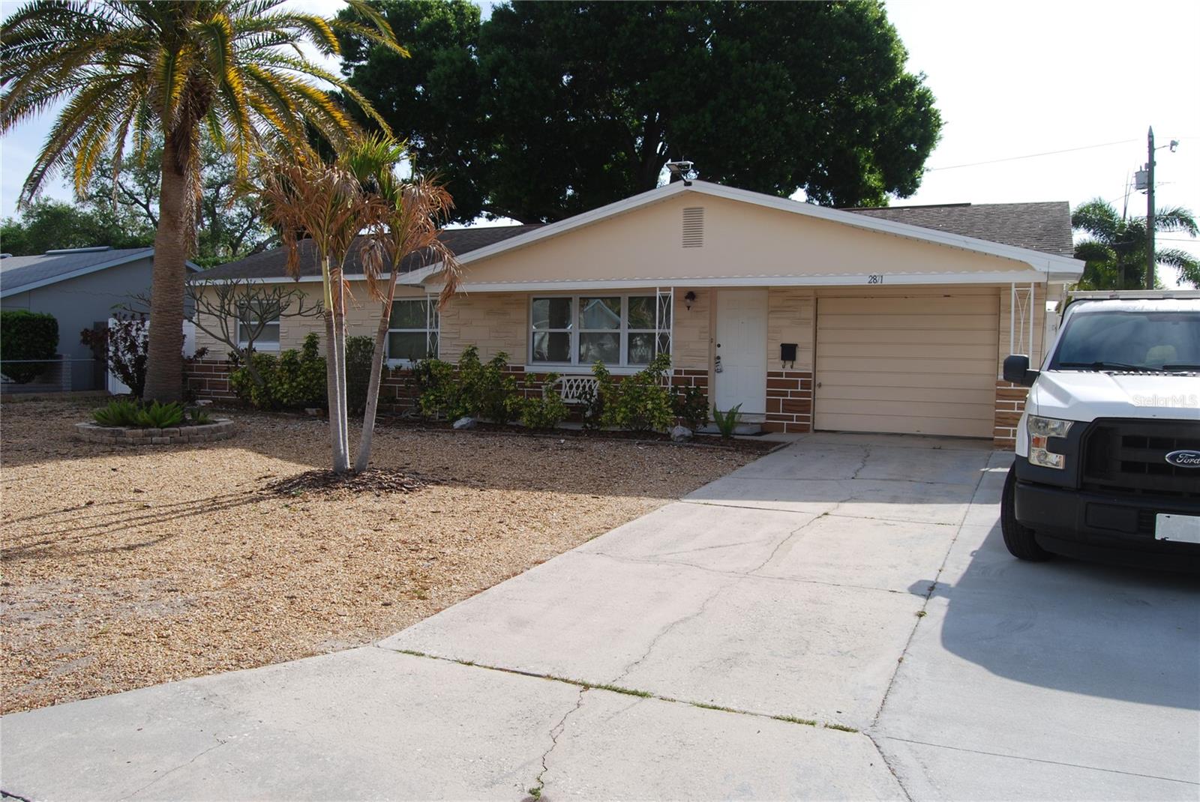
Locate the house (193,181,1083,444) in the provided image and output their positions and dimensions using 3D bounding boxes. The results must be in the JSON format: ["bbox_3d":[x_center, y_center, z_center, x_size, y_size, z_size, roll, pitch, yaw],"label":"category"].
[{"bbox_3d":[0.102,-1.858,19.466,17.900,4.000,9.000,2,5,25],"label":"house"}]

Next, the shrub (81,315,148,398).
[{"bbox_3d":[-11.085,-0.980,20.700,1.650,1.950,1.500,0,4,0],"label":"shrub"}]

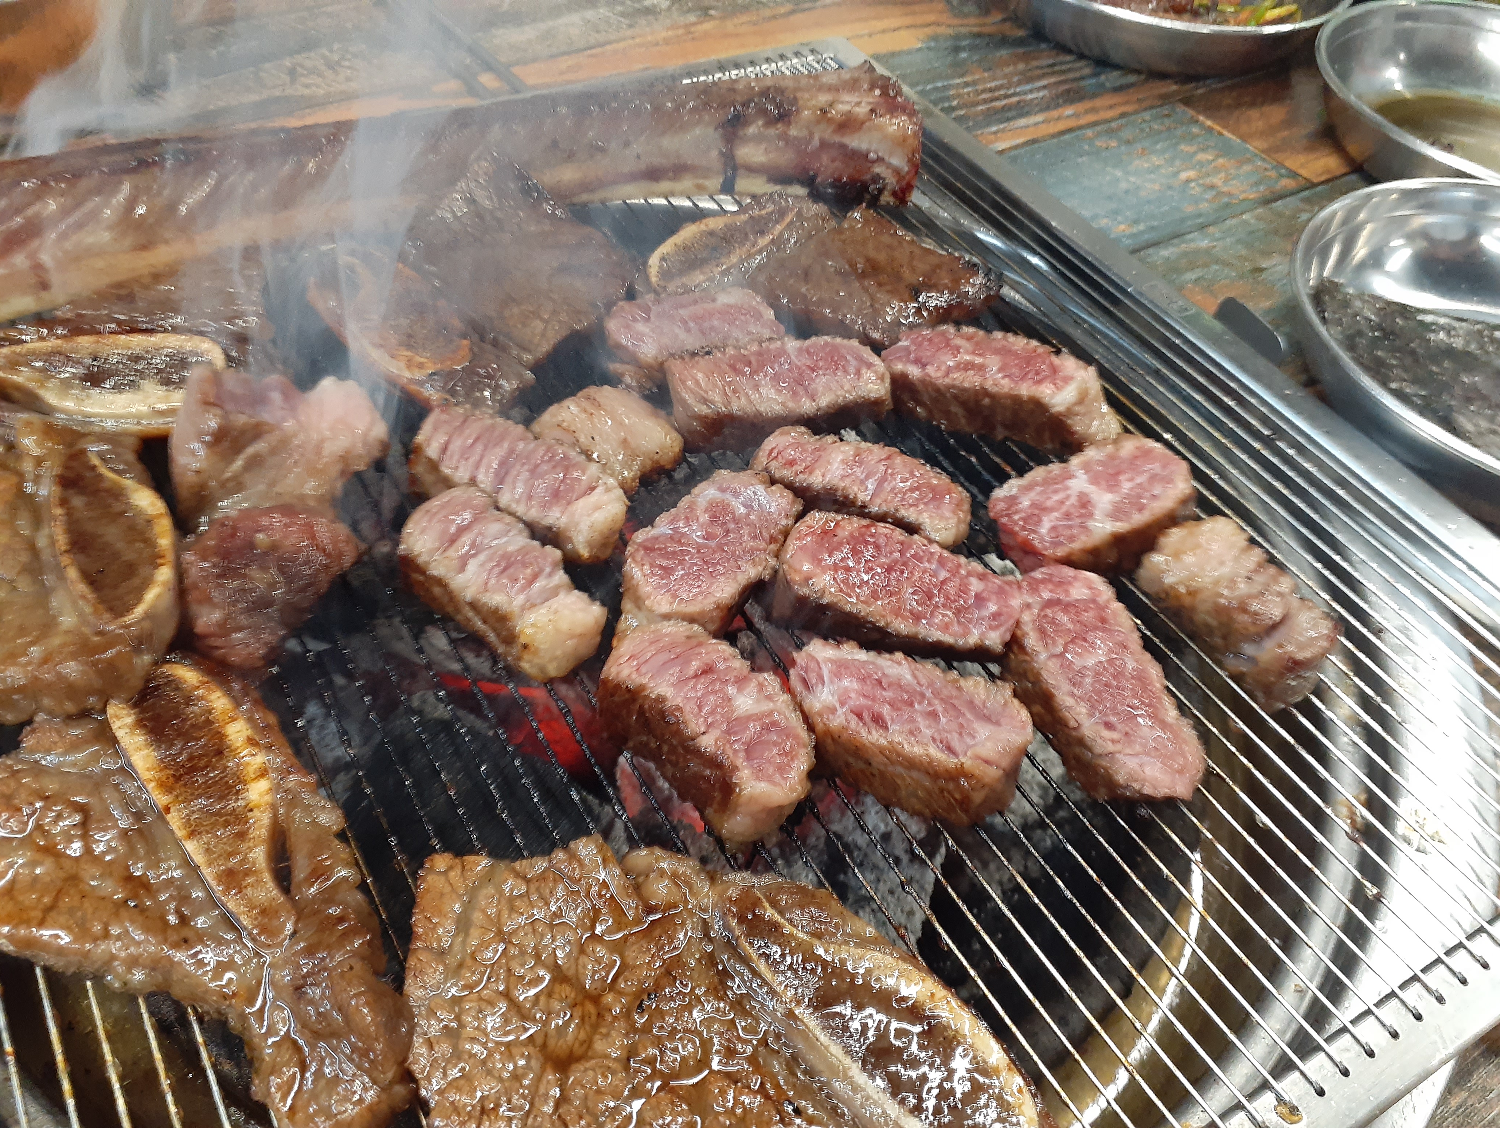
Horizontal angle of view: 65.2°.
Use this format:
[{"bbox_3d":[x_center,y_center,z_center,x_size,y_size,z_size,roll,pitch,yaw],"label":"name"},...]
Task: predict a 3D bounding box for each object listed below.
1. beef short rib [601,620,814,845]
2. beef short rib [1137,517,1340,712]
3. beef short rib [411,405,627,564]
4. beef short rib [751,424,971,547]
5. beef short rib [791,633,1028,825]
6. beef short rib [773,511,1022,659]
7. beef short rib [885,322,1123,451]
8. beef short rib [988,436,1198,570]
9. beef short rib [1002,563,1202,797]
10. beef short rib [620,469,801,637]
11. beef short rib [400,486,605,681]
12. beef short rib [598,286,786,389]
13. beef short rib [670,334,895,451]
[{"bbox_3d":[-0.007,0.030,0.215,0.040,0.023,0.019,36,53,23],"label":"beef short rib"},{"bbox_3d":[0.109,0.011,0.264,0.022,0.018,0.040,-22,55,-23],"label":"beef short rib"},{"bbox_3d":[-0.054,-0.018,0.272,0.049,0.017,0.020,26,52,16],"label":"beef short rib"},{"bbox_3d":[0.027,-0.018,0.283,0.050,0.013,0.020,21,50,12],"label":"beef short rib"},{"bbox_3d":[0.031,0.033,0.234,0.045,0.022,0.021,16,50,8],"label":"beef short rib"},{"bbox_3d":[0.032,0.006,0.261,0.052,0.015,0.024,15,49,7],"label":"beef short rib"},{"bbox_3d":[0.063,-0.046,0.299,0.058,0.015,0.023,14,47,5],"label":"beef short rib"},{"bbox_3d":[0.078,-0.012,0.270,0.052,0.015,0.024,-22,54,-25],"label":"beef short rib"},{"bbox_3d":[0.070,0.024,0.238,0.025,0.013,0.054,-6,49,-13],"label":"beef short rib"},{"bbox_3d":[-0.008,-0.002,0.249,0.024,0.015,0.044,28,50,17],"label":"beef short rib"},{"bbox_3d":[-0.053,0.004,0.251,0.041,0.019,0.021,29,53,18],"label":"beef short rib"},{"bbox_3d":[-0.014,-0.054,0.295,0.041,0.017,0.025,-15,52,-20],"label":"beef short rib"},{"bbox_3d":[0.007,-0.044,0.302,0.053,0.015,0.025,-5,50,-10],"label":"beef short rib"}]

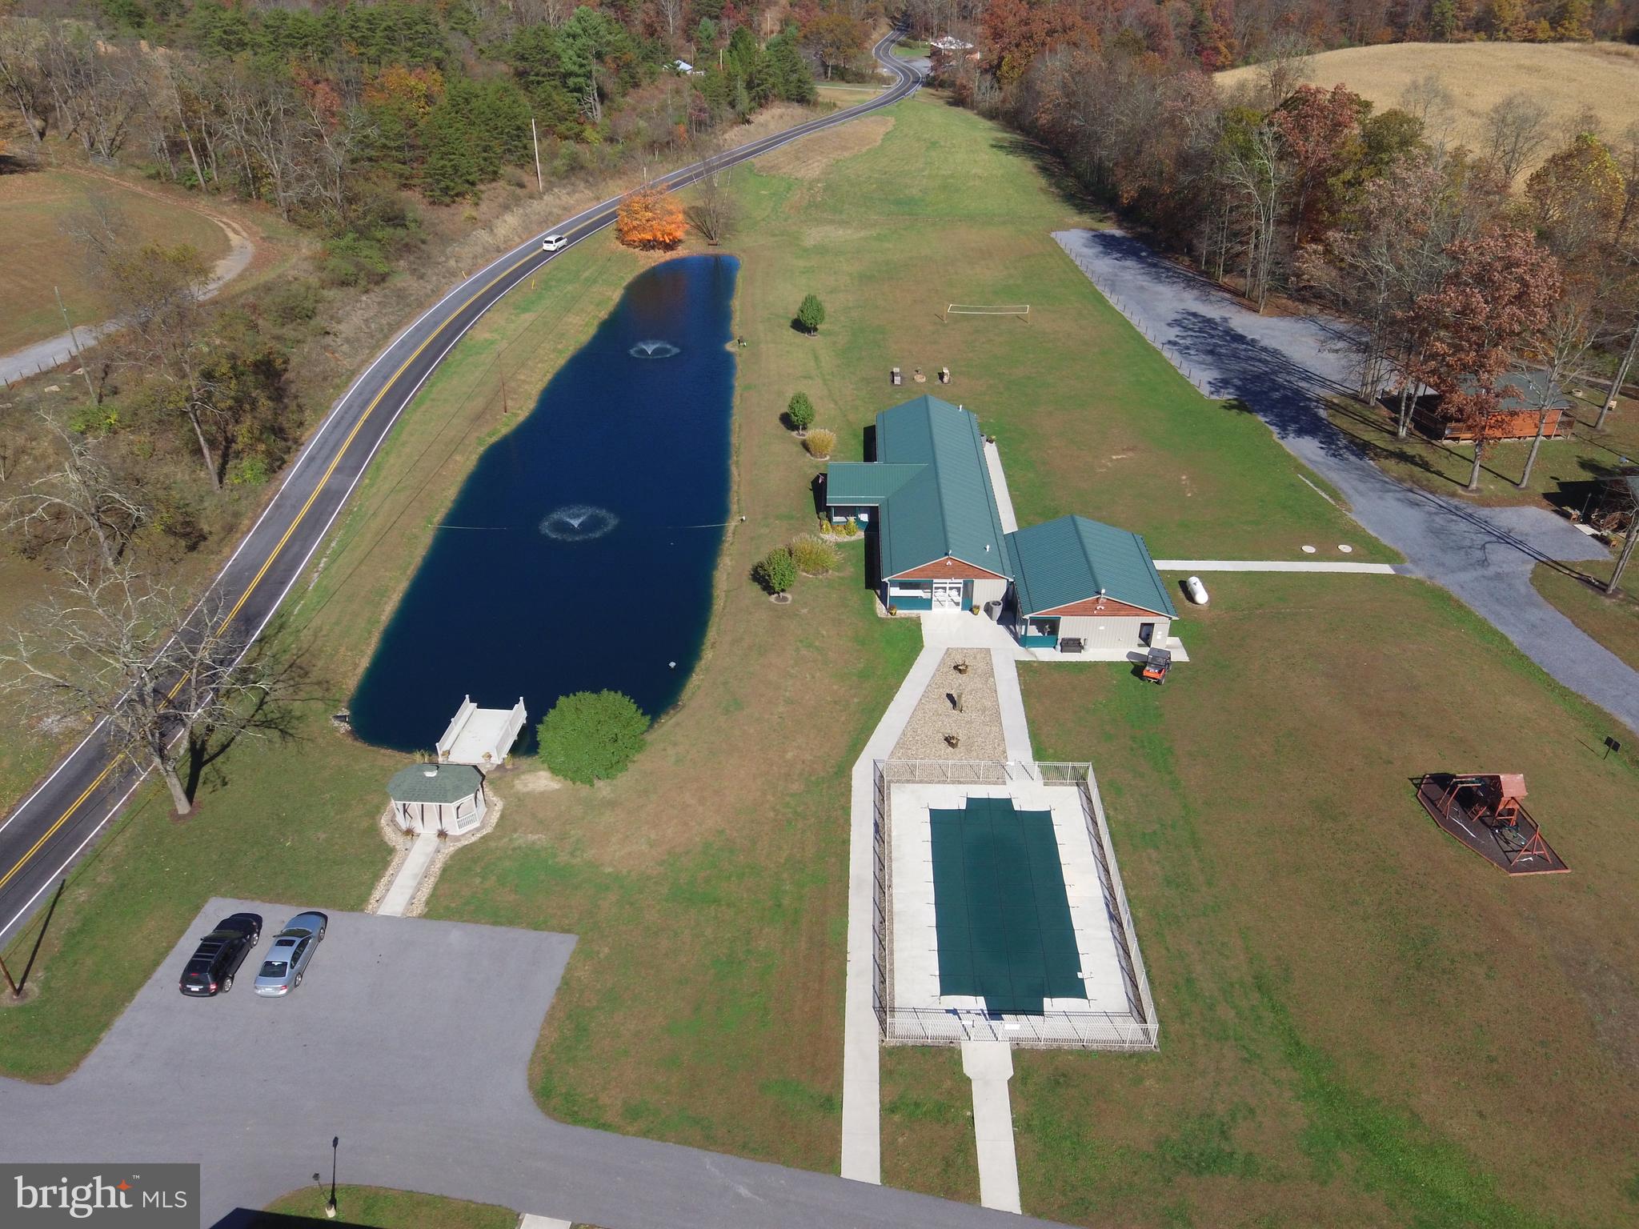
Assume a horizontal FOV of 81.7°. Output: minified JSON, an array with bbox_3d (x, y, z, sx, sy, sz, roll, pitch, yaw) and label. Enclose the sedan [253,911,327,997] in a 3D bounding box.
[{"bbox_3d":[-27.082,17.390,48.416,1.830,1.450,4.800,0,35,1],"label":"sedan"}]

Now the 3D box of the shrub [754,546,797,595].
[{"bbox_3d":[-2.909,-3.085,74.621,2.280,4.430,2.280,-2,36,0],"label":"shrub"}]

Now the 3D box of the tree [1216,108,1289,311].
[{"bbox_3d":[55.304,-51.900,123.063,7.760,24.750,7.760,-2,36,0],"label":"tree"}]

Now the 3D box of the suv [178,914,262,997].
[{"bbox_3d":[-31.159,17.512,49.288,1.880,1.720,4.650,0,36,2],"label":"suv"}]

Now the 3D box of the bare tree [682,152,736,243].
[{"bbox_3d":[-17.170,-64.965,148.505,8.000,13.200,8.000,-1,35,0],"label":"bare tree"}]

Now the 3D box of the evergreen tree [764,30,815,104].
[{"bbox_3d":[-7.980,-144.830,251.118,12.500,17.000,12.000,-1,35,0],"label":"evergreen tree"}]

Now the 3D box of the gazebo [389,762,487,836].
[{"bbox_3d":[-22.478,10.484,55.807,5.200,3.500,3.500,0,35,2],"label":"gazebo"}]

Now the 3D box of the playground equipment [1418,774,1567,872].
[{"bbox_3d":[39.038,10.869,54.414,5.800,3.200,7.700,-2,36,0],"label":"playground equipment"}]

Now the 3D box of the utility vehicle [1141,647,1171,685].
[{"bbox_3d":[23.784,3.409,66.561,1.500,1.950,2.850,13,38,20],"label":"utility vehicle"}]

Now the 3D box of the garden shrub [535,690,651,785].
[{"bbox_3d":[-13.902,7.507,58.416,6.900,4.900,6.800,-1,35,0],"label":"garden shrub"}]

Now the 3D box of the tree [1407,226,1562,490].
[{"bbox_3d":[55.594,-21.080,78.532,11.000,20.500,11.000,-1,35,0],"label":"tree"}]

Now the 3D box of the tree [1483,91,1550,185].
[{"bbox_3d":[114.284,-78.183,155.212,9.800,14.000,9.800,-1,35,0],"label":"tree"}]

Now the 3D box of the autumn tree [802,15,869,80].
[{"bbox_3d":[4.403,-169.431,283.150,18.000,17.000,17.000,-1,35,0],"label":"autumn tree"}]

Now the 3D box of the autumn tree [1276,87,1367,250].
[{"bbox_3d":[69.942,-62.438,132.112,11.500,20.000,11.500,-1,35,0],"label":"autumn tree"}]

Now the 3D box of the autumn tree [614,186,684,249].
[{"bbox_3d":[-27.857,-65.260,156.031,11.210,10.160,11.210,-2,36,0],"label":"autumn tree"}]

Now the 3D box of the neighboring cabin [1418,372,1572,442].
[{"bbox_3d":[66.483,-20.997,93.716,12.300,5.000,7.000,-1,35,1],"label":"neighboring cabin"}]

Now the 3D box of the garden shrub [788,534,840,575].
[{"bbox_3d":[-0.454,-4.919,79.178,3.700,2.100,3.700,-2,36,0],"label":"garden shrub"}]

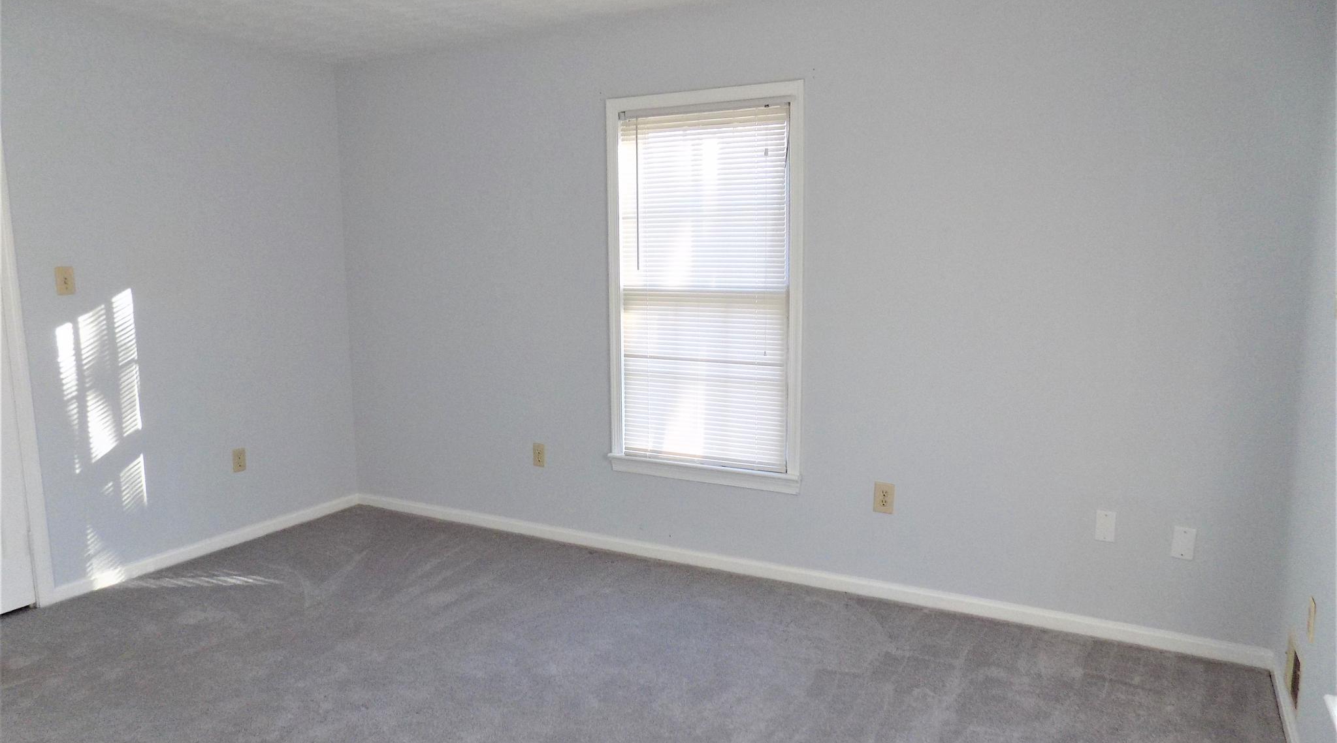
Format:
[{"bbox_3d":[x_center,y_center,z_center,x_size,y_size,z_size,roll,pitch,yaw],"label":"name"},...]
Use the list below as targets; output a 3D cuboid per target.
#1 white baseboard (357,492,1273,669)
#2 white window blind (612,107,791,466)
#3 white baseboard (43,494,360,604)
[{"bbox_3d":[0.140,0.848,4.051,4.351,0.076,0.015,4,9,28],"label":"white baseboard"},{"bbox_3d":[0.150,-0.355,3.882,0.805,1.549,0.040,4,9,28],"label":"white window blind"},{"bbox_3d":[-2.159,0.821,4.365,0.015,0.076,1.652,4,9,28],"label":"white baseboard"}]

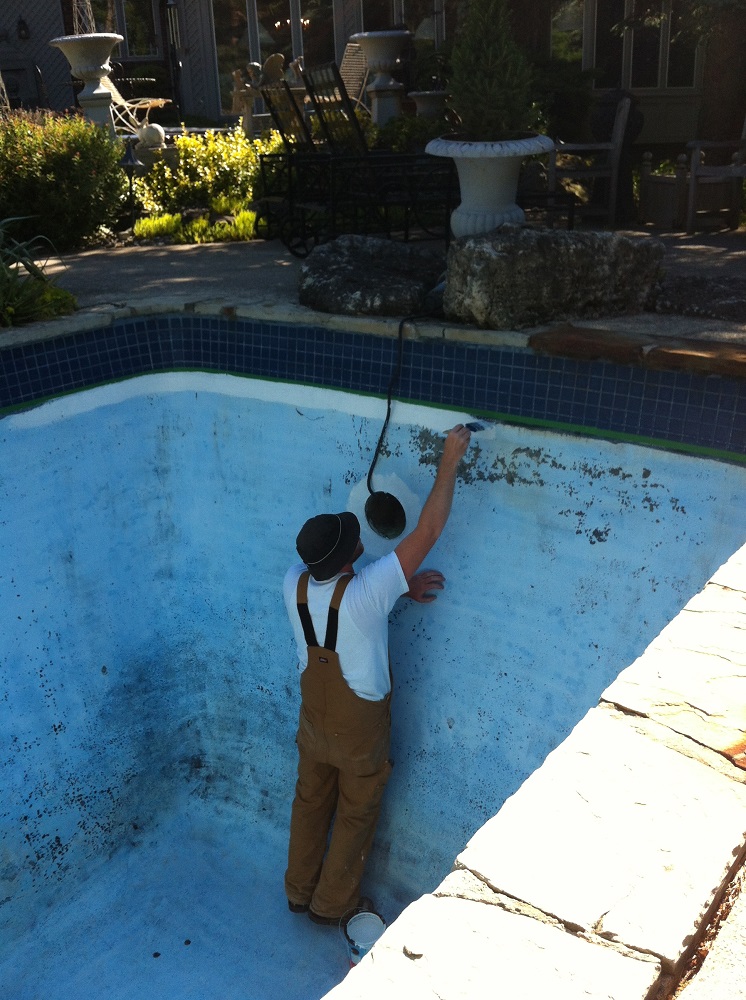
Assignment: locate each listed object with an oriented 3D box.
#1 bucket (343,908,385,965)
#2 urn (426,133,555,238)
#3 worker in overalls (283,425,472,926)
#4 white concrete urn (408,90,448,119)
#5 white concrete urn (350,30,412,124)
[{"bbox_3d":[-0.026,1.800,4.060,0.175,0.195,0.175,-2,22,1],"label":"bucket"},{"bbox_3d":[0.575,-1.439,4.960,0.630,0.610,0.630,-3,21,0],"label":"urn"},{"bbox_3d":[-0.020,0.768,4.100,0.570,2.100,0.640,13,27,35],"label":"worker in overalls"},{"bbox_3d":[0.640,-4.440,11.500,0.480,0.430,0.480,-3,21,0],"label":"white concrete urn"},{"bbox_3d":[0.095,-4.200,10.100,0.620,0.950,0.620,-3,21,0],"label":"white concrete urn"}]

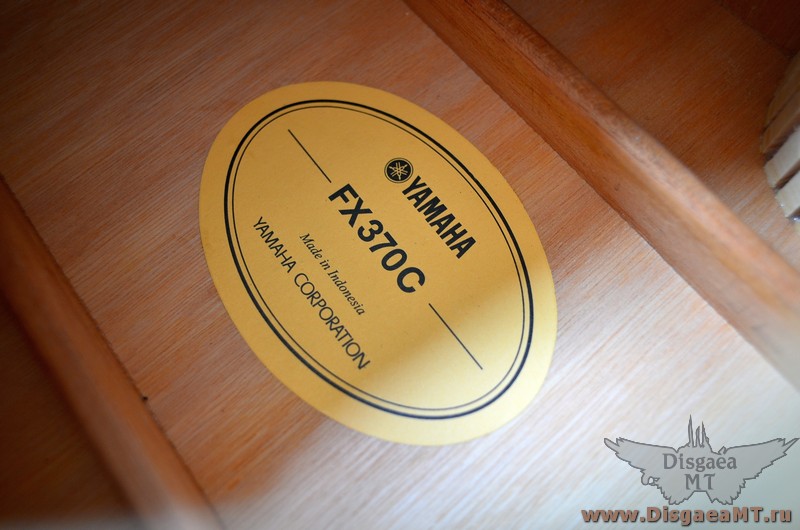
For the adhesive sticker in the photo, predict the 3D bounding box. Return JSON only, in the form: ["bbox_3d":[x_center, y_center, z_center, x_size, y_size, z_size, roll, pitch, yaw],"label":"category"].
[{"bbox_3d":[-0.006,-0.005,0.145,0.072,0.001,0.100,-36,74,-13],"label":"adhesive sticker"}]

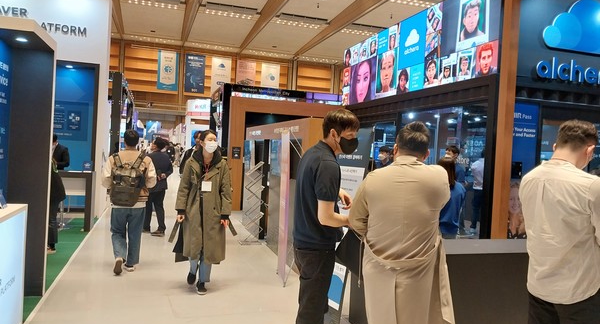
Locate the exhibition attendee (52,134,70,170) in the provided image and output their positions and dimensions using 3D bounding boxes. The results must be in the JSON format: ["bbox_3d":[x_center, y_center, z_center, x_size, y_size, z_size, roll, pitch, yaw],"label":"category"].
[{"bbox_3d":[-4.509,0.294,8.314,0.520,1.650,0.380,3,1,-6],"label":"exhibition attendee"}]

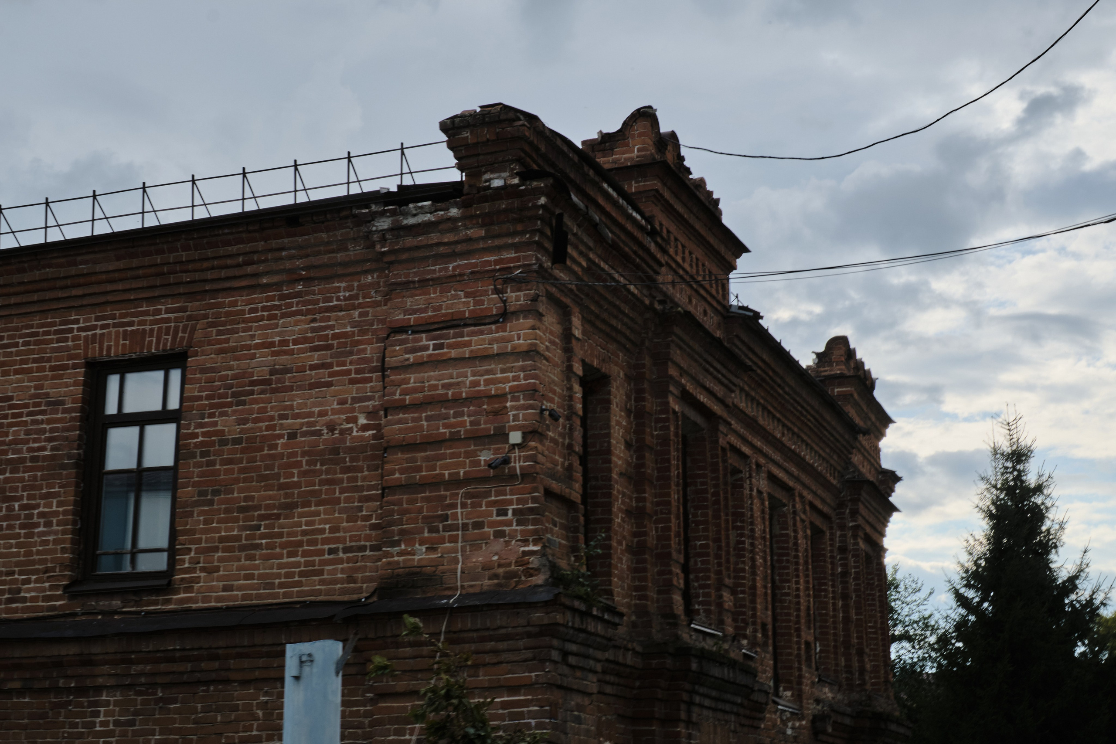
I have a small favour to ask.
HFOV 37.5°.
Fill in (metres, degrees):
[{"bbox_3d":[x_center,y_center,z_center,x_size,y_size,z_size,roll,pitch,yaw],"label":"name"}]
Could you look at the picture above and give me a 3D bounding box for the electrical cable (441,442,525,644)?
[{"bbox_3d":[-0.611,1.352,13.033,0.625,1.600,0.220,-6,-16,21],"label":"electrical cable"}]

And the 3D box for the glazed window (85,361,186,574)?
[{"bbox_3d":[-3.822,0.858,14.897,1.090,2.050,0.160,-6,-16,21],"label":"glazed window"}]

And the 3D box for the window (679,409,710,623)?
[{"bbox_3d":[1.255,1.513,16.700,0.240,2.130,1.140,-6,-16,21],"label":"window"}]

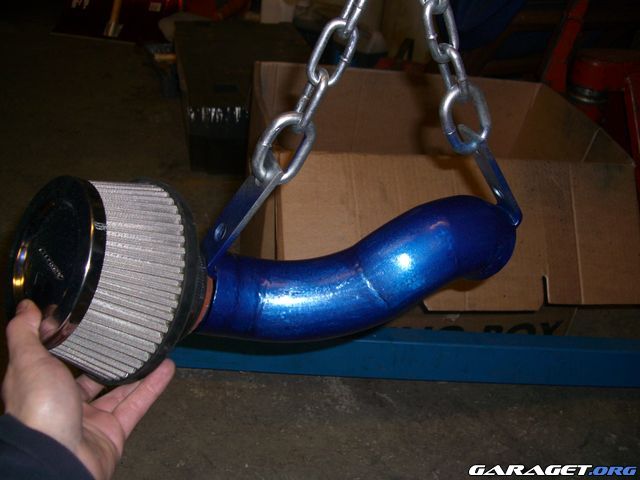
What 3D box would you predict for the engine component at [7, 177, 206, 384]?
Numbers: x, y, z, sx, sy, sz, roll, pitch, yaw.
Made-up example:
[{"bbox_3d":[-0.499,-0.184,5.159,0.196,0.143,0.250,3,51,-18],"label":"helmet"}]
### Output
[{"bbox_3d":[-0.157,0.027,0.532,0.117,0.160,0.160,18,12,-46],"label":"engine component"}]

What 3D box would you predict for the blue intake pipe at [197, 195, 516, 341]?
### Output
[{"bbox_3d":[0.043,0.026,0.605,0.307,0.108,0.106,-10,33,-19],"label":"blue intake pipe"}]

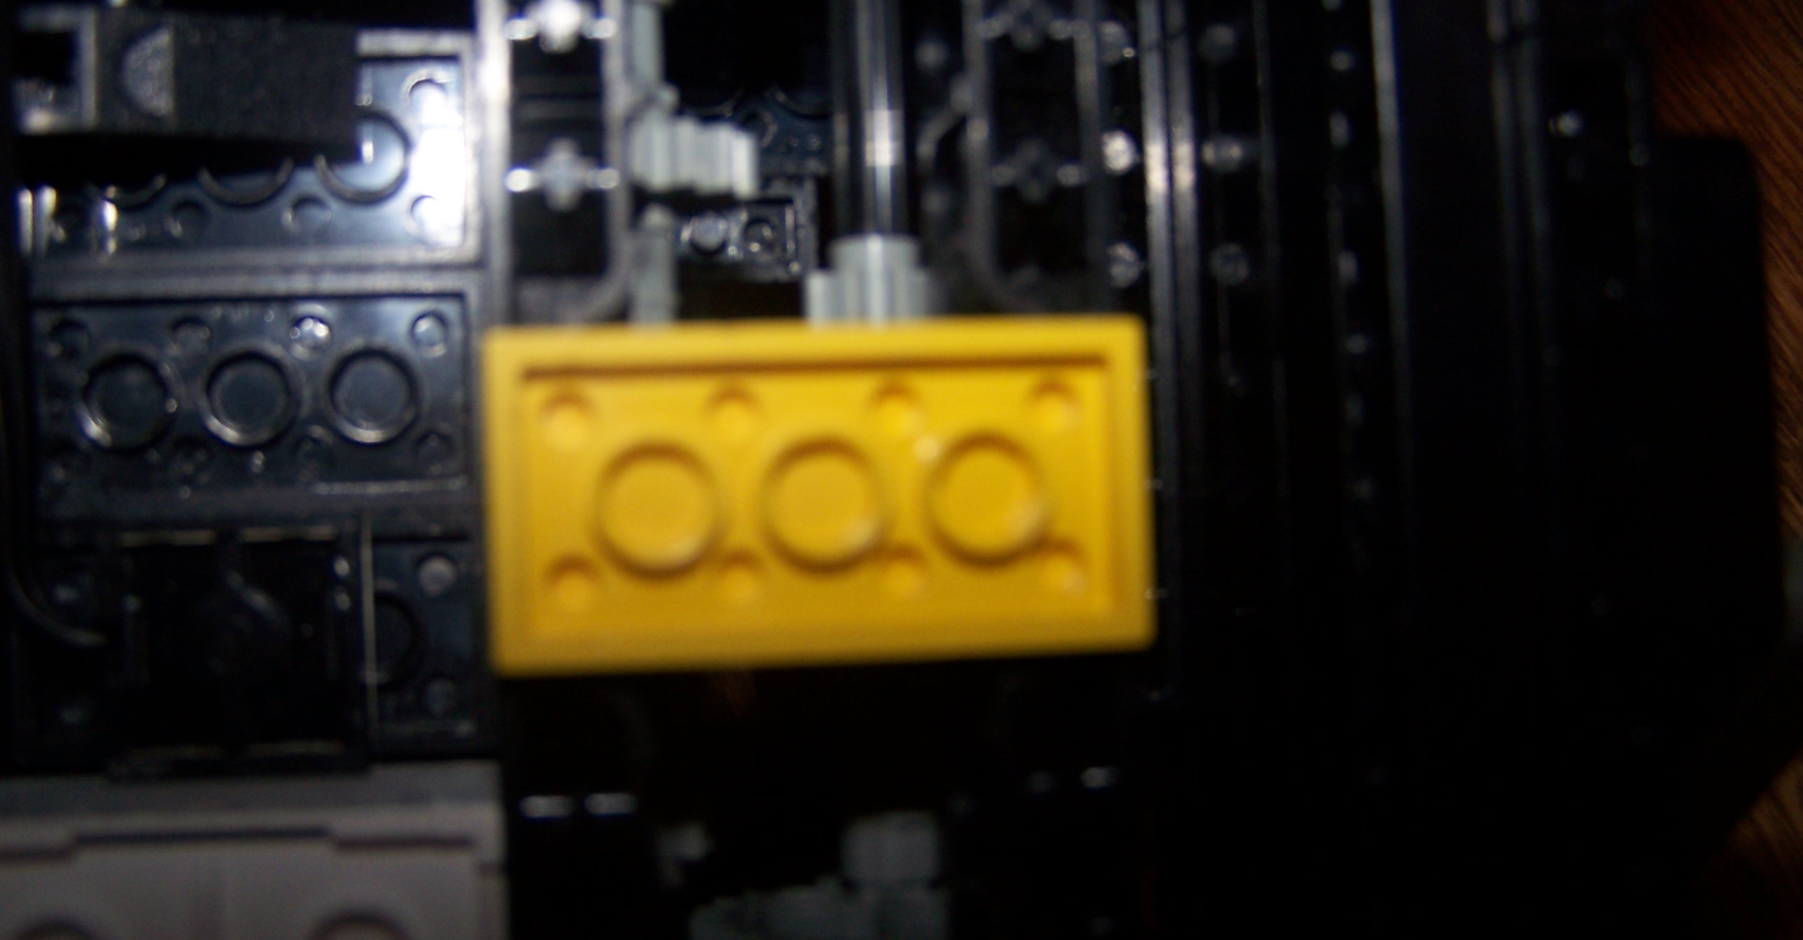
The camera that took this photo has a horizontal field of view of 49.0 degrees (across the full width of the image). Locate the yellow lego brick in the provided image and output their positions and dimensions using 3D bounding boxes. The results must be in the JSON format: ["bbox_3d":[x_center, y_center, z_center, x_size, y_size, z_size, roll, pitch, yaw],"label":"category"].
[{"bbox_3d":[-0.004,0.001,0.097,0.032,0.005,0.016,-2,90,-11],"label":"yellow lego brick"}]

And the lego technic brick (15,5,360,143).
[{"bbox_3d":[-0.047,-0.025,0.126,0.024,0.011,0.008,-1,90,-3],"label":"lego technic brick"}]

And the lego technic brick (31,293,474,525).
[{"bbox_3d":[-0.043,-0.005,0.133,0.032,0.005,0.016,-1,90,-3],"label":"lego technic brick"}]

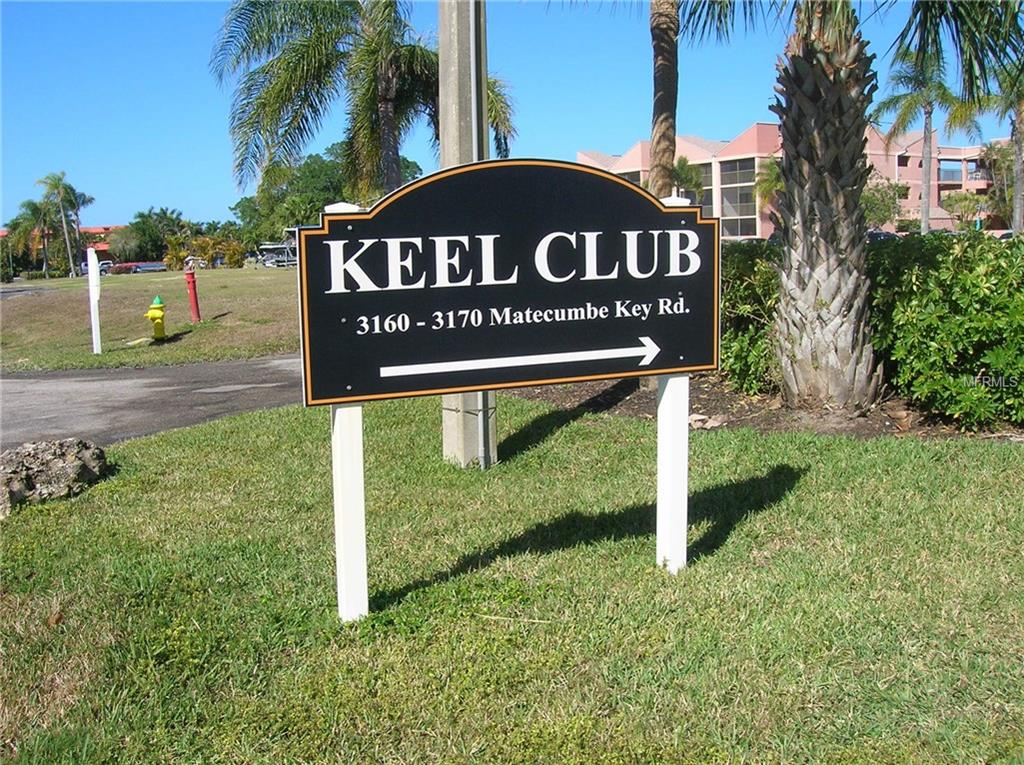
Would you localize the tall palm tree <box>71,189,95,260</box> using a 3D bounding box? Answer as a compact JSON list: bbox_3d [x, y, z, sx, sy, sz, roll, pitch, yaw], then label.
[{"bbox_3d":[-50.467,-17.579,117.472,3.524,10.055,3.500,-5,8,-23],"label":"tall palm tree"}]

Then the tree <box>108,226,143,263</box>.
[{"bbox_3d":[-49.270,-16.904,127.708,4.588,5.787,4.600,-5,8,-21],"label":"tree"}]

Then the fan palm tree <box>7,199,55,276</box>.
[{"bbox_3d":[-53.392,-15.992,111.493,5.352,8.735,5.200,-6,8,-25],"label":"fan palm tree"}]

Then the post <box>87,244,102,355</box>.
[{"bbox_3d":[-6.062,-1.192,14.600,0.140,1.580,0.130,-3,8,-17],"label":"post"}]

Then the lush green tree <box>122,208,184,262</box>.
[{"bbox_3d":[-47.675,-18.937,133.570,8.272,8.282,7.600,-5,8,-19],"label":"lush green tree"}]

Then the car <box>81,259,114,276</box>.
[{"bbox_3d":[-42.919,-11.908,104.000,4.300,1.650,1.850,0,8,9],"label":"car"}]

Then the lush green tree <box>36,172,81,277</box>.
[{"bbox_3d":[-38.916,-13.528,86.000,3.800,9.000,3.800,-1,8,0],"label":"lush green tree"}]

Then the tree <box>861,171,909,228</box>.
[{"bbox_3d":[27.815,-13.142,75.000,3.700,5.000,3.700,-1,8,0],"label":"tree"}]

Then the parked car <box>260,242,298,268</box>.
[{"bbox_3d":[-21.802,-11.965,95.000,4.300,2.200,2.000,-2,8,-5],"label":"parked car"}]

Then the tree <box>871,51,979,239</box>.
[{"bbox_3d":[21.163,-11.418,51.342,5.591,10.865,5.400,1,8,22],"label":"tree"}]

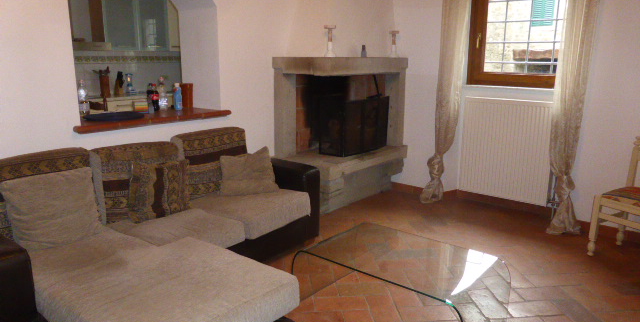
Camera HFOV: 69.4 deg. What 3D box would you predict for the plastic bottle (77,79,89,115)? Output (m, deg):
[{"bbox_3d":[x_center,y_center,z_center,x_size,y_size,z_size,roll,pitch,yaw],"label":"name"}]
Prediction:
[{"bbox_3d":[-1.737,-0.470,3.376,0.077,0.262,0.077,11,16,40],"label":"plastic bottle"}]

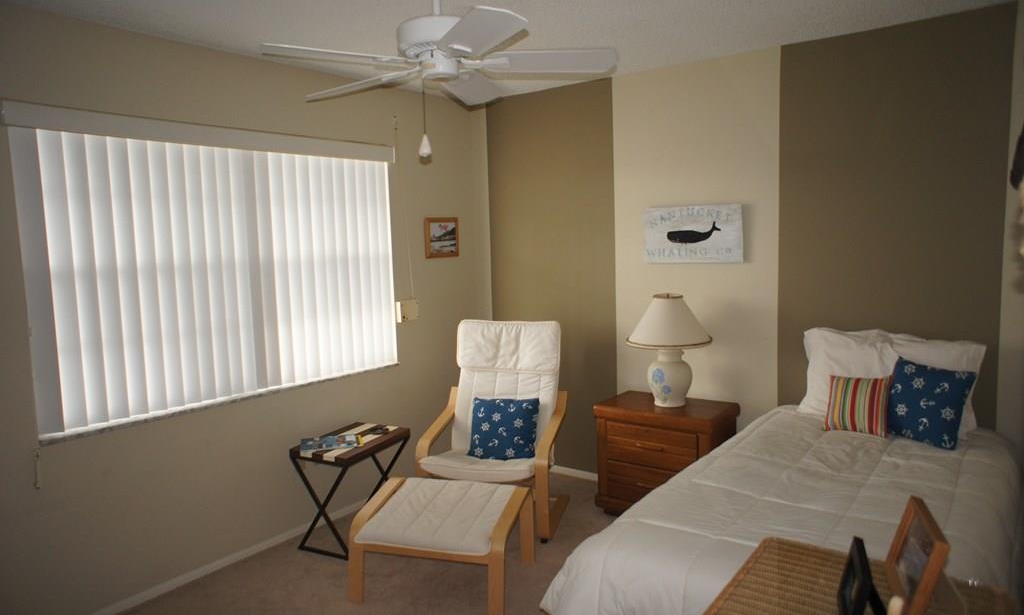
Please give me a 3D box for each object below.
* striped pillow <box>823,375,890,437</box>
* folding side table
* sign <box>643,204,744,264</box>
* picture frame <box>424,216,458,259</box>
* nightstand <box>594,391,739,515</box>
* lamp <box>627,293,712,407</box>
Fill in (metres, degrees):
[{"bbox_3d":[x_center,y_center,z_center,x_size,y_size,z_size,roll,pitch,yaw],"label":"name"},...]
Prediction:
[{"bbox_3d":[1.490,0.416,2.934,0.255,0.265,0.100,3,-13,36],"label":"striped pillow"},{"bbox_3d":[-0.807,0.927,3.515,0.370,0.510,0.535,1,6,26],"label":"folding side table"},{"bbox_3d":[0.976,-0.394,3.707,0.555,0.308,0.024,3,7,36],"label":"sign"},{"bbox_3d":[-0.448,-0.442,4.339,0.022,0.248,0.308,3,7,36],"label":"picture frame"},{"bbox_3d":[0.828,0.820,3.676,0.635,0.603,0.428,3,7,36],"label":"nightstand"},{"bbox_3d":[0.841,0.225,3.623,0.455,0.593,0.455,3,7,36],"label":"lamp"}]

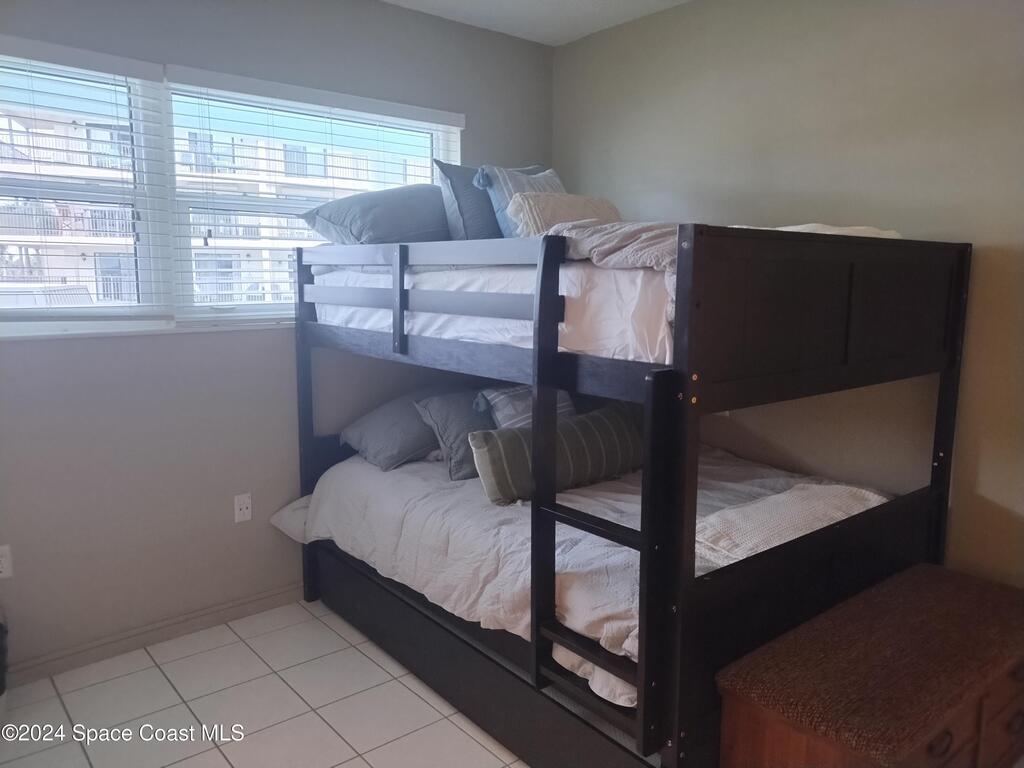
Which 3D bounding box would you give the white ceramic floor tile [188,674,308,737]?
[{"bbox_3d":[-0.894,1.101,2.515,0.316,0.010,0.316,-6,10,-40],"label":"white ceramic floor tile"}]

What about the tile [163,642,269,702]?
[{"bbox_3d":[-1.101,1.067,2.757,0.316,0.010,0.316,-6,10,-40],"label":"tile"}]

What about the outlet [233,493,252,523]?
[{"bbox_3d":[-1.134,0.523,3.123,0.069,0.115,0.008,-6,10,-41],"label":"outlet"}]

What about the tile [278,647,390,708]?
[{"bbox_3d":[-0.650,1.076,2.720,0.316,0.010,0.316,-6,10,-40],"label":"tile"}]

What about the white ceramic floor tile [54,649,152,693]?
[{"bbox_3d":[-1.506,1.066,2.741,0.316,0.010,0.175,-6,10,-40],"label":"white ceramic floor tile"}]

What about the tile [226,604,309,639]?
[{"bbox_3d":[-1.022,1.014,3.158,0.316,0.010,0.194,-6,10,-40],"label":"tile"}]

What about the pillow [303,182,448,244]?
[{"bbox_3d":[-0.466,-0.691,3.157,0.680,0.240,0.500,-6,24,-40],"label":"pillow"}]

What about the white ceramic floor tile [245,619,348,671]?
[{"bbox_3d":[-0.856,1.042,2.962,0.316,0.010,0.316,-6,10,-40],"label":"white ceramic floor tile"}]

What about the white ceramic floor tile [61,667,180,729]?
[{"bbox_3d":[-1.345,1.093,2.553,0.316,0.010,0.316,-6,10,-40],"label":"white ceramic floor tile"}]

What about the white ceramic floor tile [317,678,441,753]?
[{"bbox_3d":[-0.444,1.109,2.477,0.316,0.010,0.316,-6,10,-40],"label":"white ceramic floor tile"}]

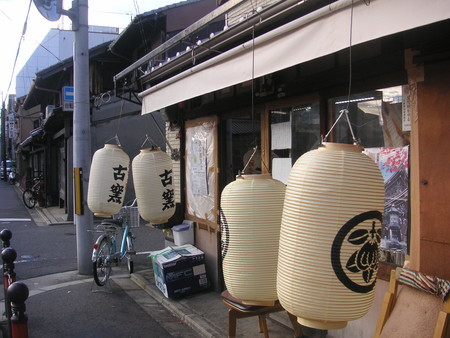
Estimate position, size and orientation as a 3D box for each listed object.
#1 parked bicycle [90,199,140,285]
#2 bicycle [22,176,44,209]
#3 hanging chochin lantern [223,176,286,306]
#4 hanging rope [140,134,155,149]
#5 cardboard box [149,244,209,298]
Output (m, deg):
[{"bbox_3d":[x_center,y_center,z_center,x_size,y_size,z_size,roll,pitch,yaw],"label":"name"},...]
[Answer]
[{"bbox_3d":[-1.500,1.020,6.750,0.560,1.080,1.720,0,1,8],"label":"parked bicycle"},{"bbox_3d":[-6.860,0.860,17.500,0.560,1.050,1.720,0,1,6],"label":"bicycle"},{"bbox_3d":[0.254,0.560,3.880,0.550,1.020,0.550,-2,1,3],"label":"hanging chochin lantern"},{"bbox_3d":[-1.030,-0.366,6.400,0.200,0.180,0.060,0,1,-9],"label":"hanging rope"},{"bbox_3d":[-0.534,1.205,5.720,0.490,0.390,0.580,-10,5,-20],"label":"cardboard box"}]

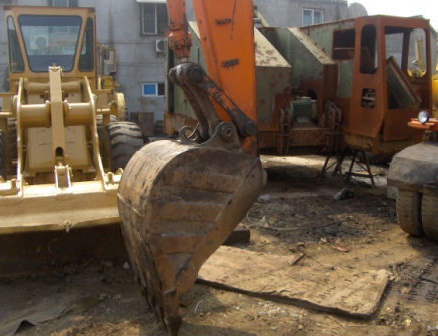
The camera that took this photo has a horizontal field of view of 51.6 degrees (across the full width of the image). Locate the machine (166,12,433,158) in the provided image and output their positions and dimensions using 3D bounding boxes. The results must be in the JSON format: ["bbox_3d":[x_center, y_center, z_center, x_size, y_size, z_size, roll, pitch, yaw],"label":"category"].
[{"bbox_3d":[1.130,-1.320,7.420,3.120,1.950,2.800,-6,12,-28],"label":"machine"}]

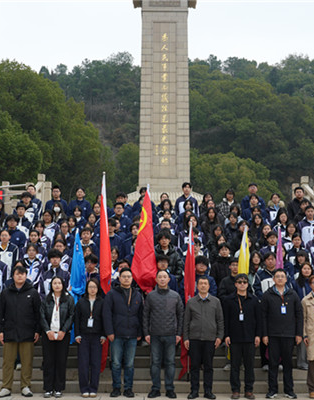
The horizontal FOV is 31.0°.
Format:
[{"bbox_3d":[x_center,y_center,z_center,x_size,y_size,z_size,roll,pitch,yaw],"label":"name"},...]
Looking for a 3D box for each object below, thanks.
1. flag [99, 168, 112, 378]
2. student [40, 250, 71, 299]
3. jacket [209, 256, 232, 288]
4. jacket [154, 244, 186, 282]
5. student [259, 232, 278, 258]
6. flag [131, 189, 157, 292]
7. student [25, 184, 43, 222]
[{"bbox_3d":[-0.793,1.078,8.688,0.200,3.058,0.200,0,-9,0],"label":"flag"},{"bbox_3d":[-1.618,1.677,8.954,0.510,1.770,0.330,0,-8,-3],"label":"student"},{"bbox_3d":[1.151,1.249,9.603,0.530,0.700,0.310,-1,-8,4],"label":"jacket"},{"bbox_3d":[0.183,1.142,9.892,0.580,0.740,0.330,0,-9,0],"label":"jacket"},{"bbox_3d":[2.025,1.420,10.031,0.520,1.710,0.310,-1,-8,6],"label":"student"},{"bbox_3d":[-0.197,0.627,8.920,0.410,1.640,0.250,0,-8,0],"label":"flag"},{"bbox_3d":[-2.694,0.565,12.309,0.500,1.787,0.300,0,-9,-2],"label":"student"}]

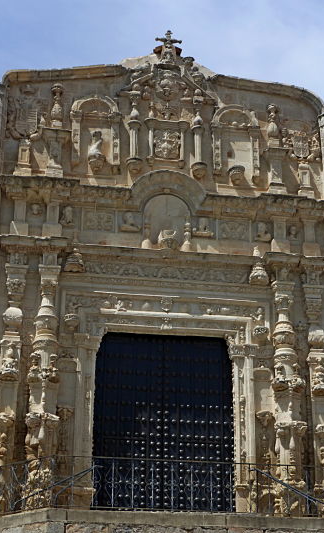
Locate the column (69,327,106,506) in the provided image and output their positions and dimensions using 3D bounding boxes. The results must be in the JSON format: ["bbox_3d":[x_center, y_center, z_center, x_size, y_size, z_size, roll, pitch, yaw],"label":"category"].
[{"bbox_3d":[-1.598,3.359,23.058,0.540,4.050,0.420,4,-25,-8],"label":"column"}]

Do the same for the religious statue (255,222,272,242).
[{"bbox_3d":[2.399,-0.802,25.434,0.340,0.400,0.220,4,-25,-8],"label":"religious statue"}]

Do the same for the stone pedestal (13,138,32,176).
[{"bbox_3d":[-3.143,-2.442,24.476,0.397,1.020,0.340,4,-24,-8],"label":"stone pedestal"}]

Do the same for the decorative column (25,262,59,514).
[{"bbox_3d":[-2.585,2.616,23.412,0.490,5.653,0.600,4,-25,-8],"label":"decorative column"}]

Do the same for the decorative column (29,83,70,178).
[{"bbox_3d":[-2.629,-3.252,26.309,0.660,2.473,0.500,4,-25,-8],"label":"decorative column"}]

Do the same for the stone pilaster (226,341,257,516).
[{"bbox_3d":[1.758,3.583,23.531,0.500,3.950,0.420,4,-25,-8],"label":"stone pilaster"}]

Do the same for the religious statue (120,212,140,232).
[{"bbox_3d":[-0.753,-1.027,25.780,0.430,0.445,0.220,4,-25,-8],"label":"religious statue"}]

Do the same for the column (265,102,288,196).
[{"bbox_3d":[2.865,-2.881,27.057,0.520,2.410,0.500,4,-25,-8],"label":"column"}]

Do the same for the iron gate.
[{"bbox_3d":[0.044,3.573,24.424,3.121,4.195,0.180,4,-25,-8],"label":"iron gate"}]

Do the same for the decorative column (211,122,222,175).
[{"bbox_3d":[1.333,-2.820,26.174,0.220,1.280,0.200,4,-25,-8],"label":"decorative column"}]

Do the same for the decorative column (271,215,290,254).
[{"bbox_3d":[2.857,-0.706,26.023,0.410,0.895,0.370,4,-25,-8],"label":"decorative column"}]

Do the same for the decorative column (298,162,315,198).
[{"bbox_3d":[3.605,-2.102,26.916,0.330,0.897,0.350,4,-25,-8],"label":"decorative column"}]

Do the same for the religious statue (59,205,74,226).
[{"bbox_3d":[-2.181,-1.162,24.814,0.310,0.420,0.220,4,-25,-8],"label":"religious statue"}]

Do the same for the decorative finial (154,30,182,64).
[{"bbox_3d":[0.162,-5.509,27.120,0.640,0.820,0.300,4,-25,-8],"label":"decorative finial"}]

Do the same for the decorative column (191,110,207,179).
[{"bbox_3d":[0.892,-2.947,26.101,0.360,1.640,0.360,4,-25,-8],"label":"decorative column"}]

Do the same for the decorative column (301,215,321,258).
[{"bbox_3d":[3.609,-0.693,26.227,0.400,0.971,0.350,4,-25,-8],"label":"decorative column"}]

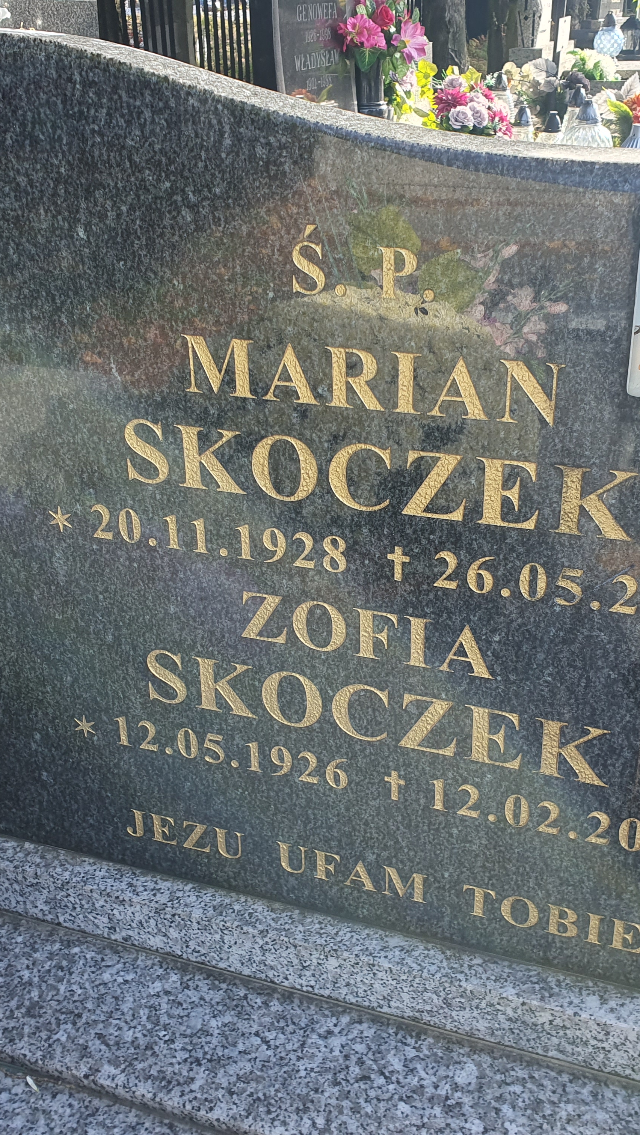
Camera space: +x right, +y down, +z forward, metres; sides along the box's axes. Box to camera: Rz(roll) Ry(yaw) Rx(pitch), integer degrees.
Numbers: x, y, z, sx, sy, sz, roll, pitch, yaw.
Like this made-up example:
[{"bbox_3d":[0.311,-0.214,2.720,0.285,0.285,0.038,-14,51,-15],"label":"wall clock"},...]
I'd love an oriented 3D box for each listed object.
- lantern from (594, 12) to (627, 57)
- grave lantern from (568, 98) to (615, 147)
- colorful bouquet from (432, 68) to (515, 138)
[{"bbox_3d":[1.762,-3.233,6.900,0.190,0.280,0.190,4,28,13],"label":"lantern"},{"bbox_3d":[0.899,-1.476,3.800,0.160,0.205,0.160,4,28,12],"label":"grave lantern"},{"bbox_3d":[0.505,-1.519,3.750,0.265,0.240,0.230,8,29,19],"label":"colorful bouquet"}]

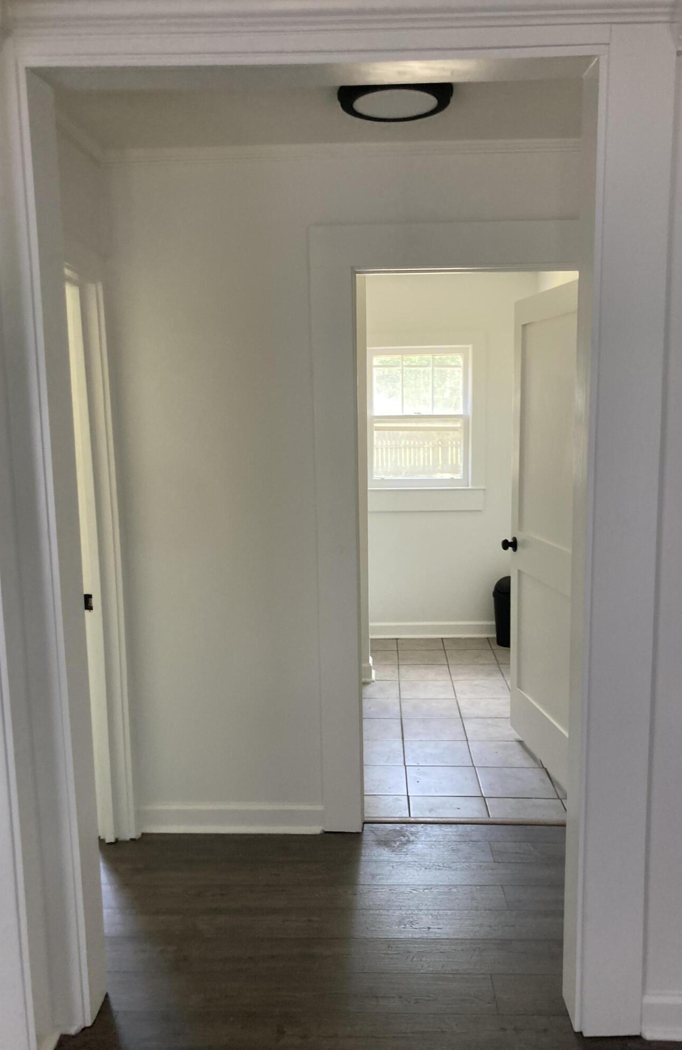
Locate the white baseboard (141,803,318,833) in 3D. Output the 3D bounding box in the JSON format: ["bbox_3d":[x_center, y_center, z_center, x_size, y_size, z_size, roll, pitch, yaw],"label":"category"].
[{"bbox_3d":[-0.410,1.100,3.195,0.682,0.119,0.032,-1,8,2],"label":"white baseboard"}]

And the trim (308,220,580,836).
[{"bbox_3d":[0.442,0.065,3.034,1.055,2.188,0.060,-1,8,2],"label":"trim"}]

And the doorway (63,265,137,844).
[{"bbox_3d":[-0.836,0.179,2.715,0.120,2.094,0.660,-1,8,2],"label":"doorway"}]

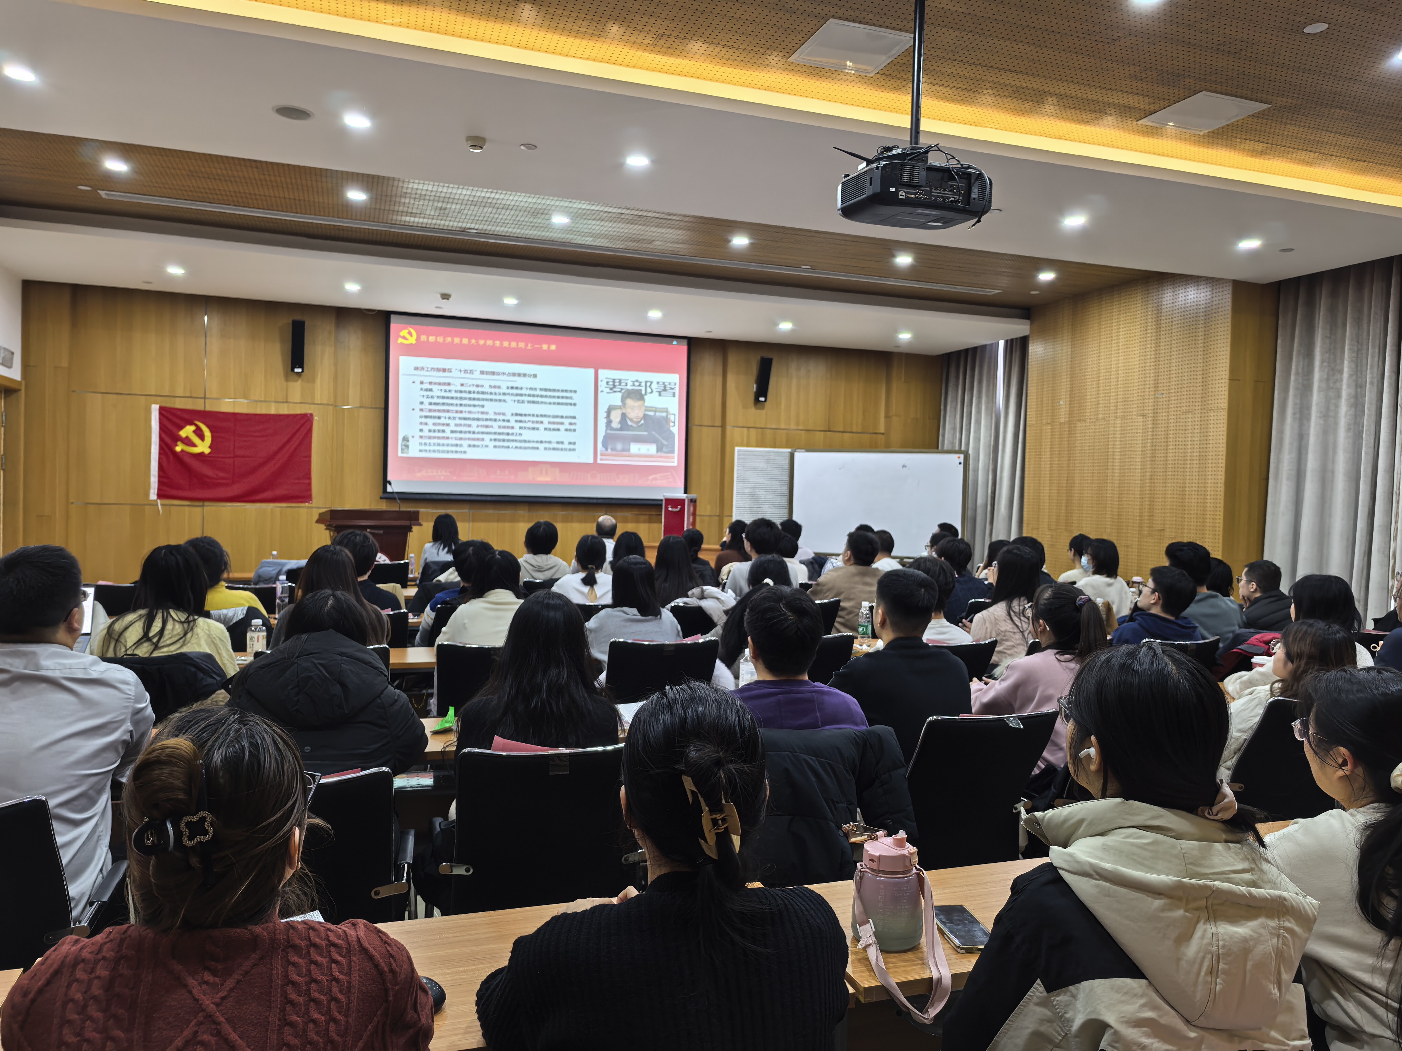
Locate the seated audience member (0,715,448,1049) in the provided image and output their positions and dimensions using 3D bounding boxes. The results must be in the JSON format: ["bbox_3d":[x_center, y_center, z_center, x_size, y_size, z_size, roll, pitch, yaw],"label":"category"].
[{"bbox_3d":[-0.567,0.819,1.246,0.500,1.296,0.750,1,2,-15],"label":"seated audience member"}]

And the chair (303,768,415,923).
[{"bbox_3d":[-0.989,0.958,2.207,0.570,0.920,0.610,1,2,-25],"label":"chair"}]

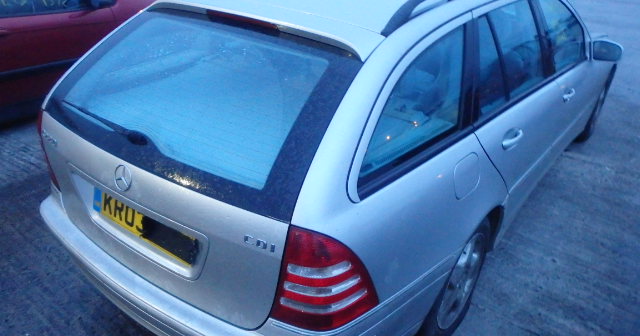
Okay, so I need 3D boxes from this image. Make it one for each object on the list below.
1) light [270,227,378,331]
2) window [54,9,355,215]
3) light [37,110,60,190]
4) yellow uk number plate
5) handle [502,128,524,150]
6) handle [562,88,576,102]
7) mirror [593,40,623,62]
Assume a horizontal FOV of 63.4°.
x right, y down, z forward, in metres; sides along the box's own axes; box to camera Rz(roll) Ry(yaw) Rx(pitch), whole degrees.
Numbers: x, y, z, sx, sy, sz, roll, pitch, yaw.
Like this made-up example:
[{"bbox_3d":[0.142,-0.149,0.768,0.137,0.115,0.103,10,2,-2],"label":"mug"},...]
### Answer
[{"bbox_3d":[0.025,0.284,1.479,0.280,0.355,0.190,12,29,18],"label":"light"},{"bbox_3d":[-0.437,-0.257,1.729,1.200,0.070,0.600,21,67,30],"label":"window"},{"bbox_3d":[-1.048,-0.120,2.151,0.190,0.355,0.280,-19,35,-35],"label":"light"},{"bbox_3d":[-0.602,0.183,1.732,0.520,0.111,0.015,21,20,30],"label":"yellow uk number plate"},{"bbox_3d":[0.809,-0.118,2.157,0.042,0.036,0.200,21,33,30],"label":"handle"},{"bbox_3d":[1.400,-0.405,2.889,0.042,0.036,0.200,21,33,30],"label":"handle"},{"bbox_3d":[1.842,-0.759,3.308,0.185,0.138,0.110,21,33,30],"label":"mirror"}]

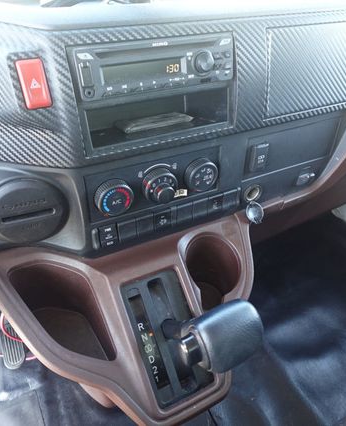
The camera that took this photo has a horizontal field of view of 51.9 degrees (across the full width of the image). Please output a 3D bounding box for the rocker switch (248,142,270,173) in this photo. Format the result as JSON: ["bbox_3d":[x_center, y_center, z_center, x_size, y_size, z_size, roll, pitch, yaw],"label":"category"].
[{"bbox_3d":[0.113,-0.073,0.465,0.022,0.034,0.012,-16,35,-21],"label":"rocker switch"}]

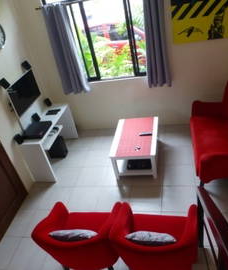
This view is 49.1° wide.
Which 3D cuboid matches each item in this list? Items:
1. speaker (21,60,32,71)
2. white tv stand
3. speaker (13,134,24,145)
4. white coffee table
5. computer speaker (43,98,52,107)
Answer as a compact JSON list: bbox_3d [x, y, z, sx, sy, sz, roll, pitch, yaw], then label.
[{"bbox_3d":[-1.251,-0.992,3.573,0.070,0.100,0.060,-3,34,14],"label":"speaker"},{"bbox_3d":[-0.955,0.101,3.933,0.375,0.714,1.090,-3,34,14],"label":"white tv stand"},{"bbox_3d":[-1.264,0.060,3.327,0.068,0.105,0.060,-3,34,14],"label":"speaker"},{"bbox_3d":[0.350,0.179,3.643,0.590,0.420,0.920,-3,34,14],"label":"white coffee table"},{"bbox_3d":[-1.089,-0.534,4.125,0.068,0.105,0.058,-3,34,14],"label":"computer speaker"}]

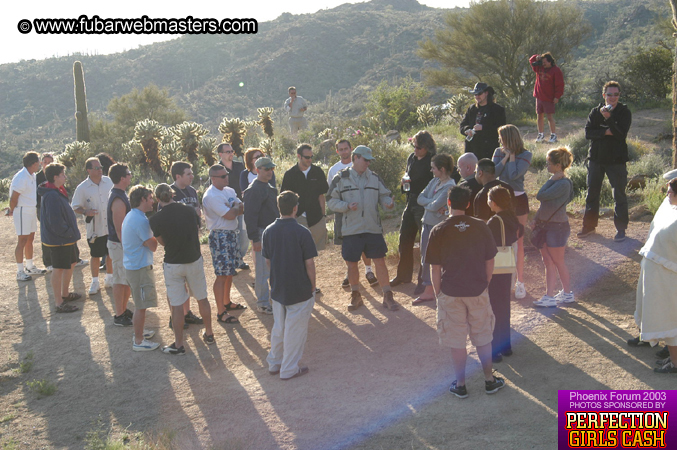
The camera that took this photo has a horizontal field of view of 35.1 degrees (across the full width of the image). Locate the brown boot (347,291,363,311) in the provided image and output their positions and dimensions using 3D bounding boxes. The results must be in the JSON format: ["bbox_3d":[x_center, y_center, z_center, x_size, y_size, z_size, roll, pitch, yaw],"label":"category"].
[{"bbox_3d":[0.180,0.841,11.850,0.115,0.160,0.310,3,8,22],"label":"brown boot"}]

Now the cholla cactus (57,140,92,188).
[{"bbox_3d":[-4.807,-1.102,19.500,0.600,0.880,0.600,0,7,0],"label":"cholla cactus"}]

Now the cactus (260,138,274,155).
[{"bbox_3d":[-1.392,-1.500,21.000,0.300,0.400,0.300,0,7,0],"label":"cactus"}]

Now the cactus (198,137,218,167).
[{"bbox_3d":[-2.549,-1.441,21.000,0.420,0.600,0.420,0,7,0],"label":"cactus"}]

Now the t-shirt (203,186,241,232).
[{"bbox_3d":[-1.344,-0.201,12.300,0.330,0.540,0.470,4,8,32],"label":"t-shirt"}]

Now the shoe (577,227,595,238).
[{"bbox_3d":[2.952,0.090,12.800,0.300,0.115,0.110,-5,9,-37],"label":"shoe"}]

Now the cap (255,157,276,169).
[{"bbox_3d":[-0.835,-0.715,12.250,0.265,0.130,0.180,4,8,30],"label":"cap"}]

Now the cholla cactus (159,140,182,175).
[{"bbox_3d":[-3.294,-1.314,21.000,0.480,0.720,0.480,0,7,0],"label":"cholla cactus"}]

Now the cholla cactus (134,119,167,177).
[{"bbox_3d":[-3.618,-1.484,20.500,0.650,1.080,0.650,0,7,0],"label":"cholla cactus"}]

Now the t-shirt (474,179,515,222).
[{"bbox_3d":[1.569,-0.135,10.700,0.470,0.670,0.290,-5,9,-33],"label":"t-shirt"}]

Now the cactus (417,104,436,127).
[{"bbox_3d":[1.890,-2.341,23.000,0.430,0.500,0.430,0,7,0],"label":"cactus"}]

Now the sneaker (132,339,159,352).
[{"bbox_3d":[-2.033,1.272,11.300,0.290,0.120,0.110,-3,8,-22],"label":"sneaker"}]

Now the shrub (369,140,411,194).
[{"bbox_3d":[0.756,-0.840,16.200,0.800,0.880,0.800,0,7,0],"label":"shrub"}]

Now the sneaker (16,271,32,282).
[{"bbox_3d":[-4.369,0.717,14.900,0.280,0.120,0.105,6,9,41],"label":"sneaker"}]

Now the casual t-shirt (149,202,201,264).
[{"bbox_3d":[-1.692,0.088,11.050,0.500,0.630,0.300,-3,8,-25],"label":"casual t-shirt"}]

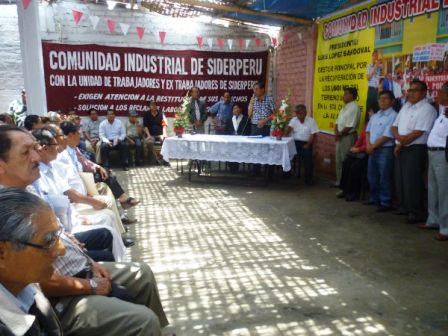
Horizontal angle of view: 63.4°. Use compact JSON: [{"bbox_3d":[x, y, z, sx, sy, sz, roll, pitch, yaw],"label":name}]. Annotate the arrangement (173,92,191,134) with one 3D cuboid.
[{"bbox_3d":[-0.840,-1.019,7.084,0.360,0.850,0.340,0,11,0],"label":"arrangement"}]

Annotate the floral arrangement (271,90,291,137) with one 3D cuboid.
[{"bbox_3d":[1.054,-0.962,6.685,0.390,0.890,0.380,3,11,14],"label":"floral arrangement"}]

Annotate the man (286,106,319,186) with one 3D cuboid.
[{"bbox_3d":[1.432,-0.448,6.686,0.560,1.410,0.740,3,11,17],"label":"man"}]

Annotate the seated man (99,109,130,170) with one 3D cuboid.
[{"bbox_3d":[-2.410,-0.674,8.064,0.640,1.270,0.800,-2,11,-11],"label":"seated man"}]

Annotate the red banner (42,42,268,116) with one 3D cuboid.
[{"bbox_3d":[-1.423,-1.936,8.309,5.000,1.570,0.050,-2,10,-10],"label":"red banner"}]

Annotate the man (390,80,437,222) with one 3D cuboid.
[{"bbox_3d":[2.290,-0.196,4.379,0.380,1.690,0.520,-7,13,-34],"label":"man"}]

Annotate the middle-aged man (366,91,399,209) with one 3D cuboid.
[{"bbox_3d":[2.151,-0.254,5.013,0.350,1.630,0.480,-6,12,-30],"label":"middle-aged man"}]

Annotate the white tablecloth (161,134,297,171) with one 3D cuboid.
[{"bbox_3d":[0.150,-0.315,6.910,2.360,0.490,1.150,3,11,16],"label":"white tablecloth"}]

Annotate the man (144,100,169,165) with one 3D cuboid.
[{"bbox_3d":[-1.600,-0.821,8.494,0.560,1.400,0.800,-3,11,-14],"label":"man"}]

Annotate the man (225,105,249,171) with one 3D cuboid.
[{"bbox_3d":[0.280,-0.621,7.565,0.540,1.350,0.720,1,11,6],"label":"man"}]

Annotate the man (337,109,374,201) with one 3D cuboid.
[{"bbox_3d":[2.131,-0.224,5.578,0.780,1.370,0.520,-4,11,-23],"label":"man"}]

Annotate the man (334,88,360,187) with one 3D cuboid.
[{"bbox_3d":[2.102,-0.528,6.275,0.380,1.710,0.480,-2,10,-11],"label":"man"}]

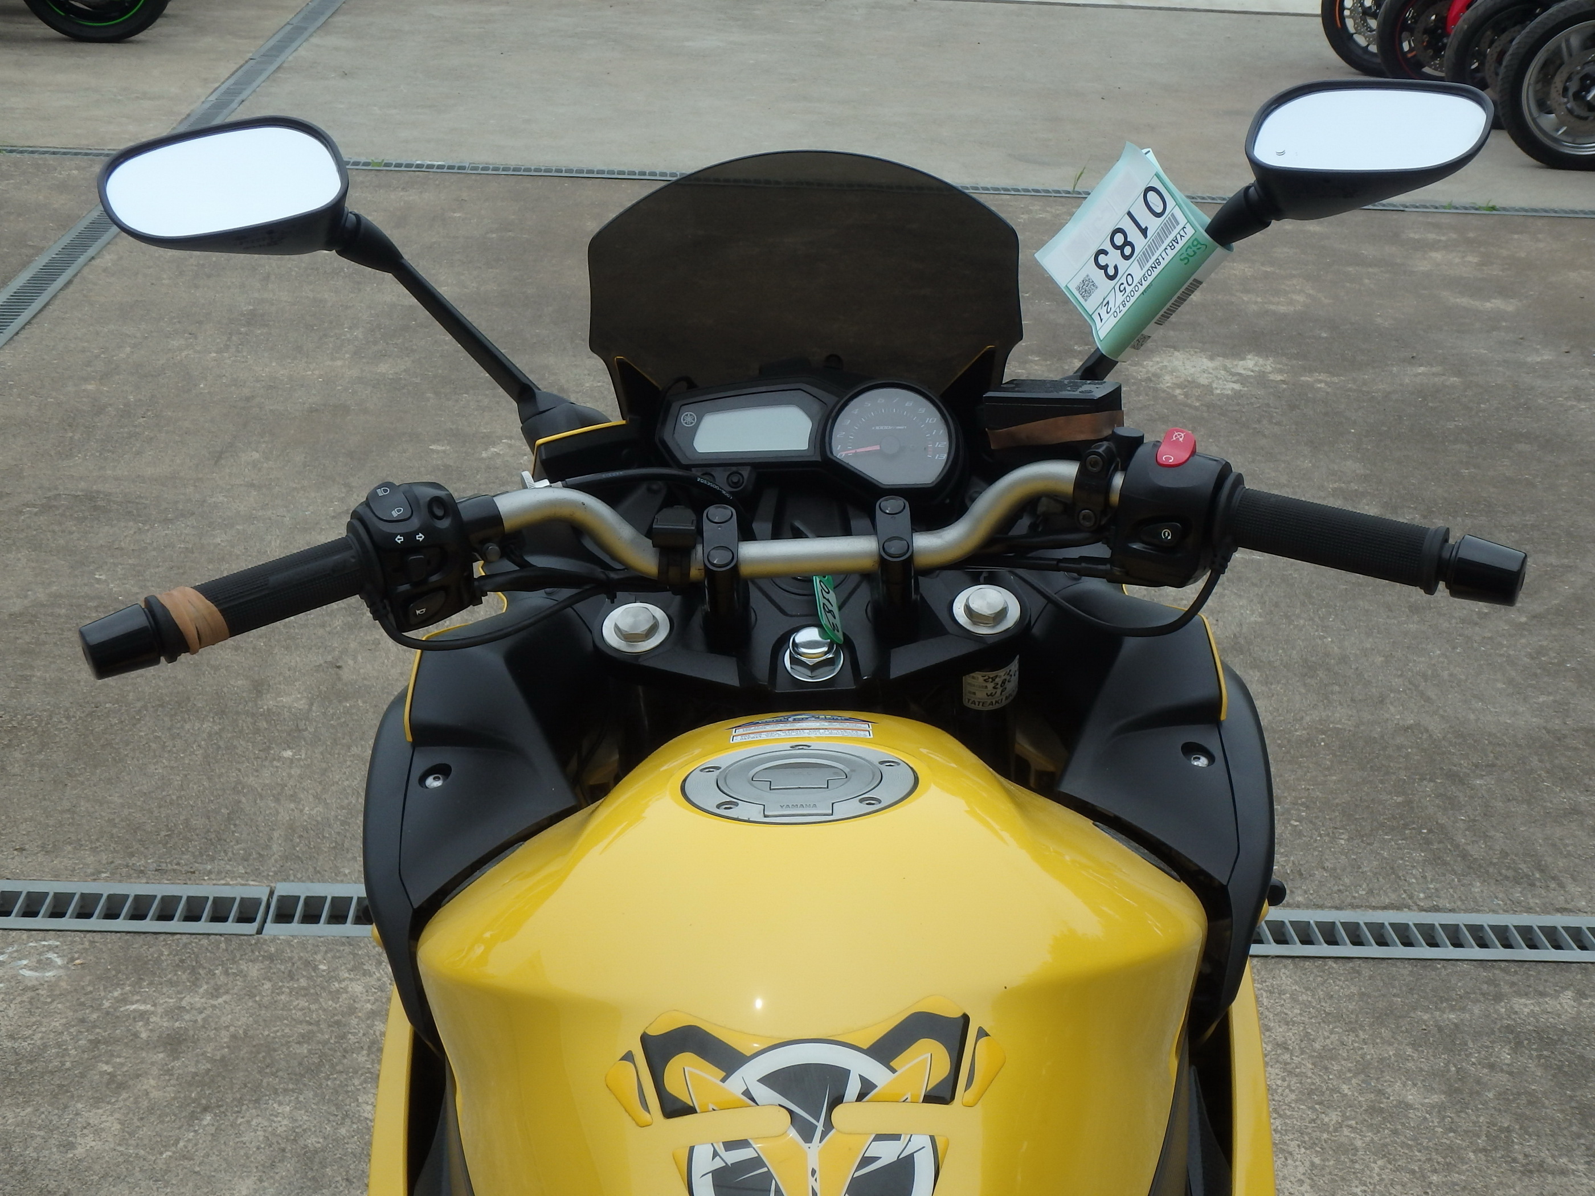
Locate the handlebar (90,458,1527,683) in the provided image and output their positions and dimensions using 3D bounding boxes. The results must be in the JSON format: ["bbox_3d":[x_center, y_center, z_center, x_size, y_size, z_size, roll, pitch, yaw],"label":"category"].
[{"bbox_3d":[0.003,-0.027,1.256,0.765,0.095,0.166,-3,22,0],"label":"handlebar"}]

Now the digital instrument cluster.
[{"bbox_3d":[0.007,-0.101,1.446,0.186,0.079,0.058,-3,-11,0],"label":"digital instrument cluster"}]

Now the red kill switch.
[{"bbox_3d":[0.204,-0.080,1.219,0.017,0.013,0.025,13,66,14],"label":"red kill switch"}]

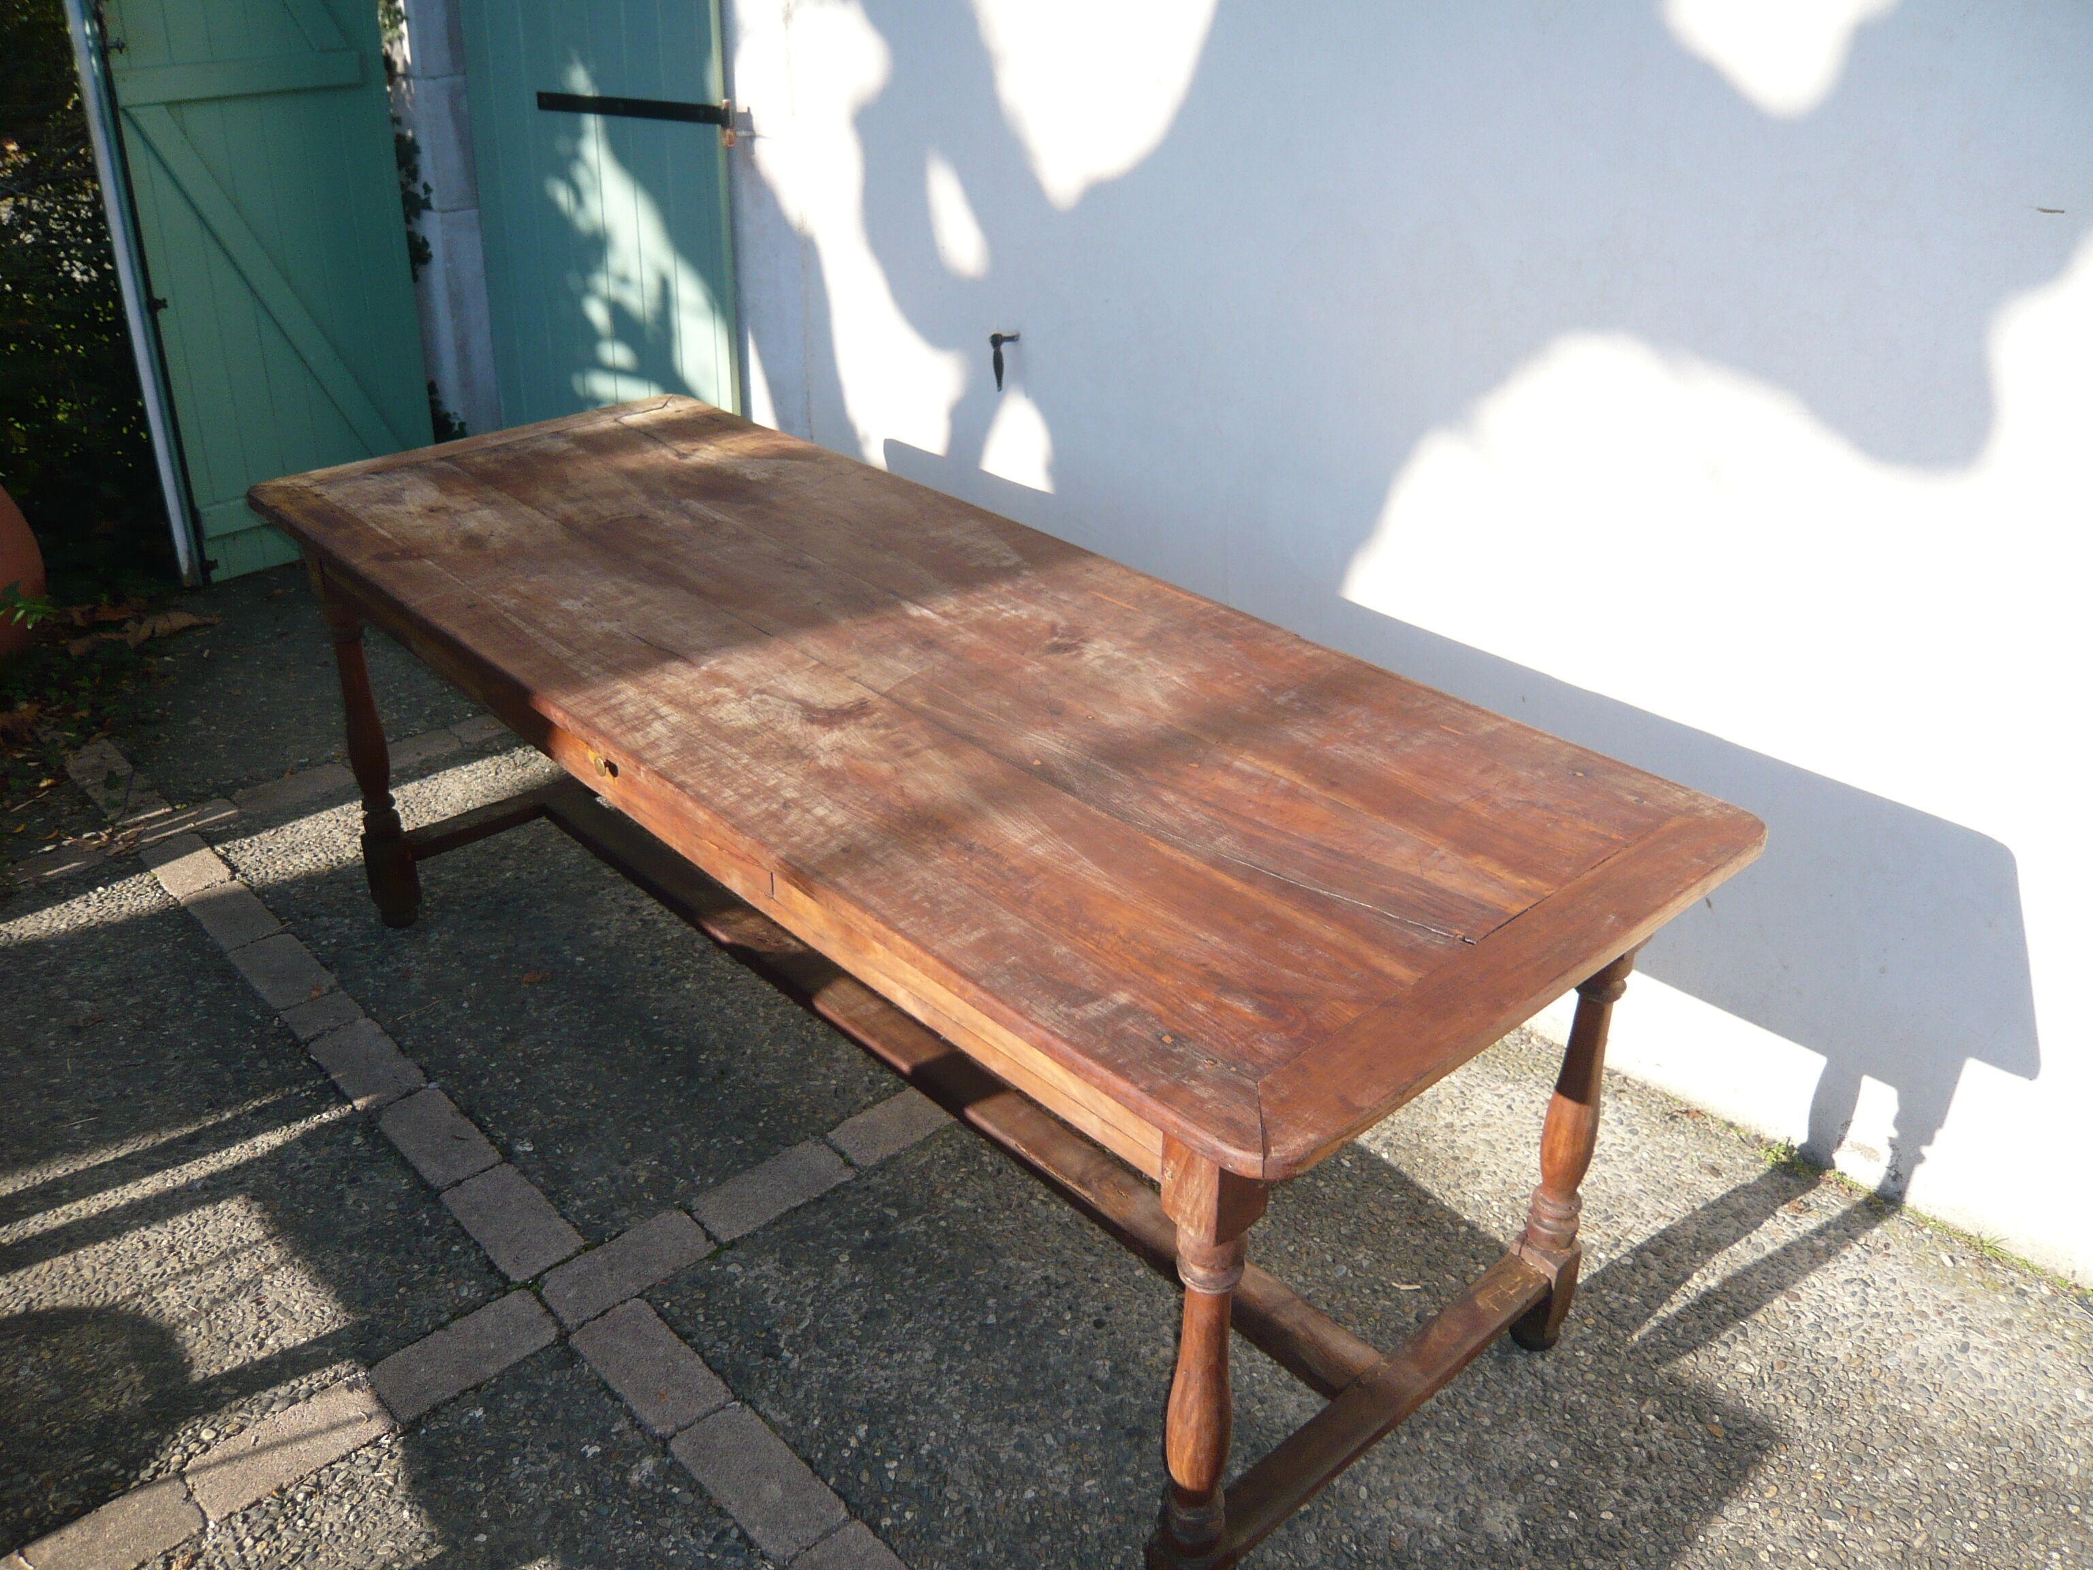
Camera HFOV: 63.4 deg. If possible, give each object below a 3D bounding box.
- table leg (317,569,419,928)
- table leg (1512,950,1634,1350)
[{"bbox_3d":[-1.111,-0.093,2.755,0.067,0.730,0.067,-24,37,-36],"label":"table leg"},{"bbox_3d":[0.603,0.369,1.928,0.067,0.730,0.067,-24,37,-36],"label":"table leg"}]

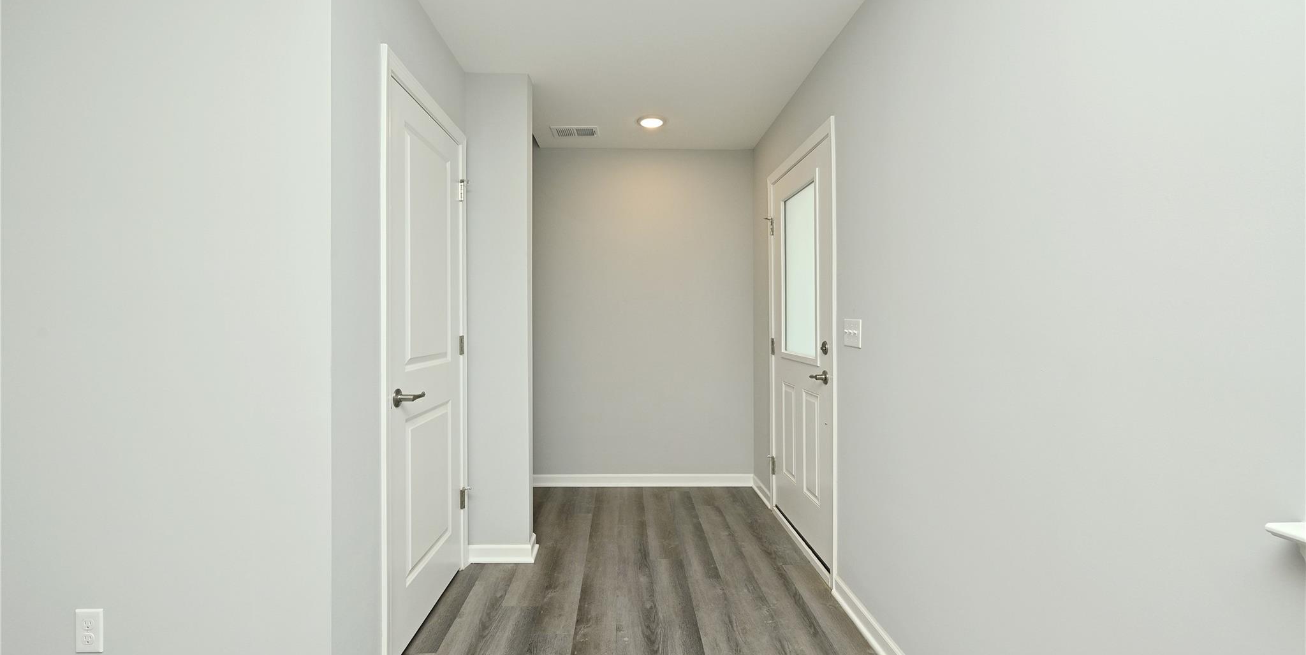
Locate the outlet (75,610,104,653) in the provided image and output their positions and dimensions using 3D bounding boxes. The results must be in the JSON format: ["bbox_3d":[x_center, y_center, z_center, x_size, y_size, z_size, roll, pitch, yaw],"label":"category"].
[{"bbox_3d":[-1.477,0.793,1.333,0.071,0.115,0.010,0,1,-2],"label":"outlet"}]

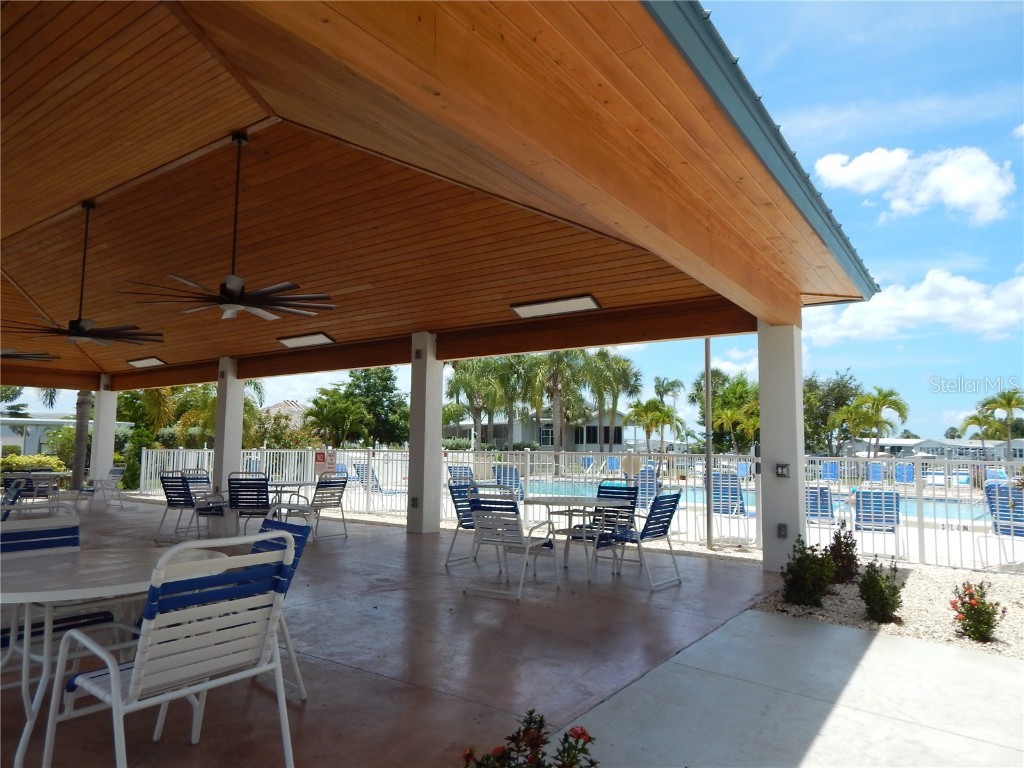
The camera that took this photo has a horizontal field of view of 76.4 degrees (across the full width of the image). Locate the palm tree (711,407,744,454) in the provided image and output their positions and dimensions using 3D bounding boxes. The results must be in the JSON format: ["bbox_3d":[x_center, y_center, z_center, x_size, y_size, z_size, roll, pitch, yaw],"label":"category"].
[{"bbox_3d":[11.303,2.831,33.849,1.850,3.325,1.850,-1,-5,18],"label":"palm tree"}]

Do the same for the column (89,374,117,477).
[{"bbox_3d":[-9.937,1.260,15.854,0.361,2.945,0.361,-3,-7,34],"label":"column"}]

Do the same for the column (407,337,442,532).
[{"bbox_3d":[-1.322,0.730,9.929,0.346,2.984,0.346,-3,-7,35],"label":"column"}]

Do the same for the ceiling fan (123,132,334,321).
[{"bbox_3d":[-2.798,-1.654,6.569,1.971,1.869,1.971,-3,-7,35],"label":"ceiling fan"}]

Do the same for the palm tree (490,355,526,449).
[{"bbox_3d":[-0.147,1.549,36.950,2.400,6.623,2.400,0,-6,0],"label":"palm tree"}]

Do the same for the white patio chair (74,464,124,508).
[{"bbox_3d":[-8.048,1.975,12.722,0.580,0.900,0.660,-3,-6,35],"label":"white patio chair"}]

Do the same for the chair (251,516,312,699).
[{"bbox_3d":[-1.464,1.117,3.305,0.593,0.941,0.714,-4,-7,41],"label":"chair"}]

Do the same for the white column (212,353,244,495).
[{"bbox_3d":[-5.621,0.989,12.906,0.361,2.987,0.361,-3,-7,34],"label":"white column"}]

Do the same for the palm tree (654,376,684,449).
[{"bbox_3d":[13.930,3.064,57.667,2.800,7.317,2.800,-1,-5,14],"label":"palm tree"}]

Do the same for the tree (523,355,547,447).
[{"bbox_3d":[1.405,1.636,38.962,1.900,6.867,1.900,0,-6,0],"label":"tree"}]

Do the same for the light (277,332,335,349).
[{"bbox_3d":[-3.596,-0.748,11.361,1.240,0.050,0.330,-3,-27,35],"label":"light"}]

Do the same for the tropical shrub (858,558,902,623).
[{"bbox_3d":[2.819,1.572,4.959,0.320,0.459,0.320,-3,-6,29],"label":"tropical shrub"}]

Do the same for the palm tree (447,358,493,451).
[{"bbox_3d":[-2.018,1.546,33.921,2.600,6.011,2.600,0,-6,0],"label":"palm tree"}]

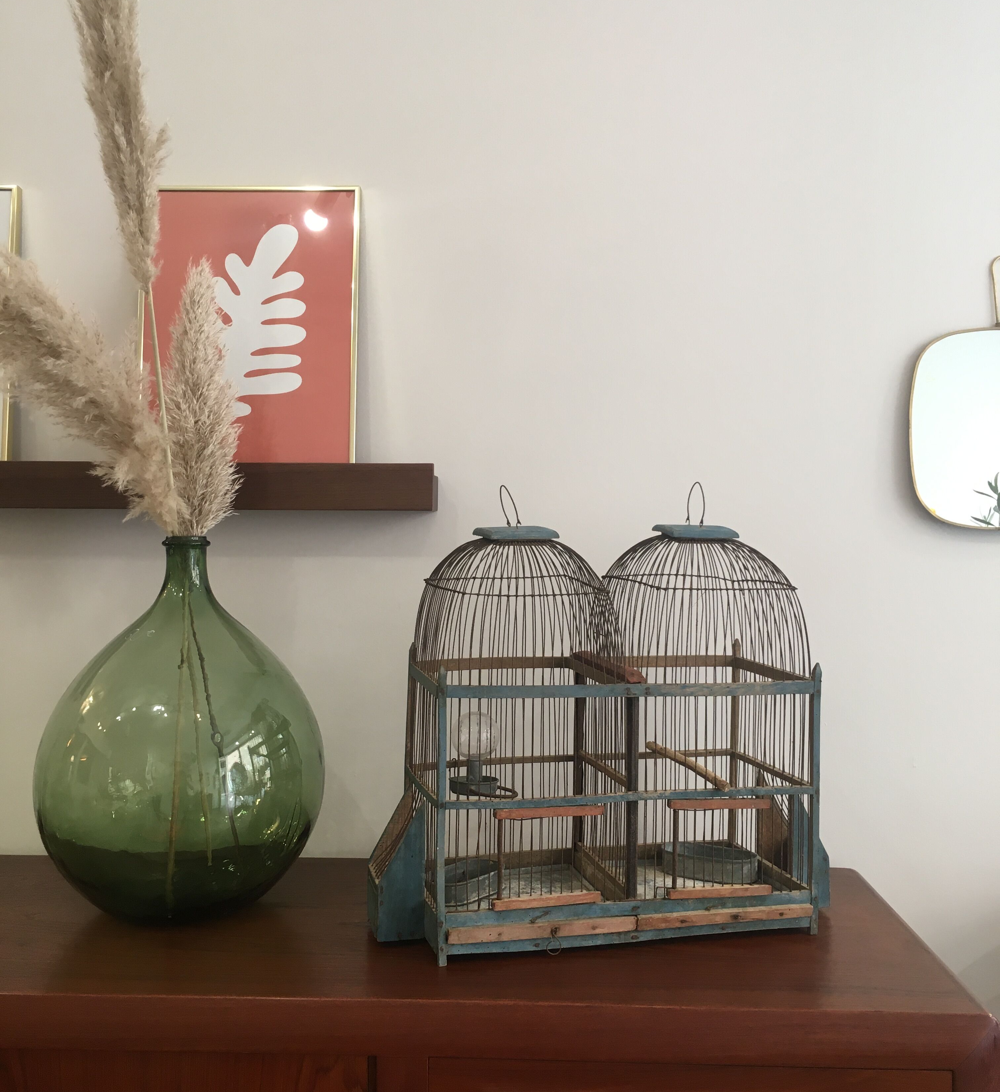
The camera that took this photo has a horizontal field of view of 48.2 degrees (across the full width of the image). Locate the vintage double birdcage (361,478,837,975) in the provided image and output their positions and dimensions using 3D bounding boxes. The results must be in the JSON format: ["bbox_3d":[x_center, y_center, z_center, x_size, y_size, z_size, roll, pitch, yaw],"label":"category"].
[{"bbox_3d":[0.135,0.194,1.384,0.567,0.534,0.235,0,2,-13],"label":"vintage double birdcage"}]

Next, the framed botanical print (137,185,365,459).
[{"bbox_3d":[-0.349,-0.298,1.554,0.308,0.406,0.020,1,-3,2],"label":"framed botanical print"}]

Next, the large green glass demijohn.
[{"bbox_3d":[-0.398,0.225,1.403,0.348,0.462,0.348,1,2,2],"label":"large green glass demijohn"}]

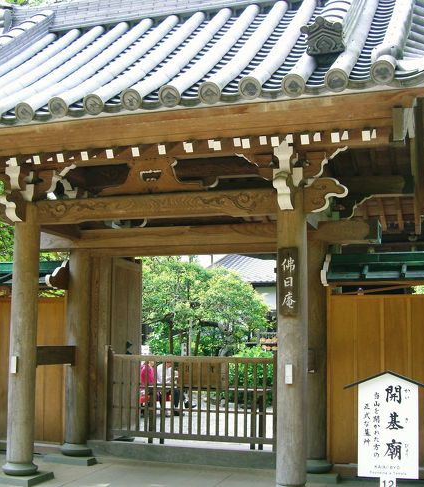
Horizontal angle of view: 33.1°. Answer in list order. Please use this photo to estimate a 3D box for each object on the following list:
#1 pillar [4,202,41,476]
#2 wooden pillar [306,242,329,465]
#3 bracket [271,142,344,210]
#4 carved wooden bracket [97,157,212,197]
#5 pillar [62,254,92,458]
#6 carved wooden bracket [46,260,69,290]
[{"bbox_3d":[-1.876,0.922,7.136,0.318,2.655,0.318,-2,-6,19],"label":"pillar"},{"bbox_3d":[1.051,1.120,7.286,0.307,2.286,0.307,-2,-6,19],"label":"wooden pillar"},{"bbox_3d":[0.831,-0.523,6.222,0.611,0.540,0.525,-2,-6,19],"label":"bracket"},{"bbox_3d":[-0.535,-0.630,6.840,1.157,0.355,0.114,-2,-6,19],"label":"carved wooden bracket"},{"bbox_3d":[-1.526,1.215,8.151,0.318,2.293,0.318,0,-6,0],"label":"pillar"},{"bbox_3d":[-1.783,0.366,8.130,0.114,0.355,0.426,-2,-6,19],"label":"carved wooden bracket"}]

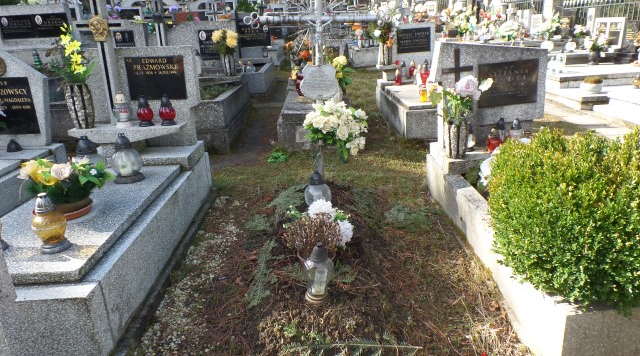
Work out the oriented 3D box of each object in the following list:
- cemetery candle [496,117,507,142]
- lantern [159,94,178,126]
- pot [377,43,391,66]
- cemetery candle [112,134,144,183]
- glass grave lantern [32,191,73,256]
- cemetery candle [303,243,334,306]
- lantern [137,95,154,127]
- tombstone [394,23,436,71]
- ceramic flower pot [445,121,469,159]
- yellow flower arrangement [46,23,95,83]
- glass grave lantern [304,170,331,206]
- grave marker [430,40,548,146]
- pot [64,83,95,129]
[{"bbox_3d":[1.303,-0.348,3.053,0.075,0.190,0.075,-3,20,0],"label":"cemetery candle"},{"bbox_3d":[-1.165,-0.510,3.236,0.130,0.230,0.130,-1,21,0],"label":"lantern"},{"bbox_3d":[1.016,-1.946,6.700,0.200,0.370,0.200,-3,17,0],"label":"pot"},{"bbox_3d":[-1.219,-0.132,2.705,0.190,0.310,0.190,-3,20,0],"label":"cemetery candle"},{"bbox_3d":[-1.261,0.210,1.991,0.157,0.280,0.157,-1,21,0],"label":"glass grave lantern"},{"bbox_3d":[-0.001,0.456,2.085,0.142,0.305,0.142,-1,21,0],"label":"cemetery candle"},{"bbox_3d":[-1.335,-0.506,3.236,0.130,0.230,0.130,-1,21,0],"label":"lantern"},{"bbox_3d":[1.399,-1.953,6.363,0.670,0.720,0.130,-4,21,-4],"label":"tombstone"},{"bbox_3d":[1.057,-0.304,3.322,0.180,0.280,0.165,-1,21,0],"label":"ceramic flower pot"},{"bbox_3d":[-1.820,-0.908,3.101,0.330,0.420,0.290,-3,17,0],"label":"yellow flower arrangement"},{"bbox_3d":[-0.018,0.094,3.080,0.185,0.270,0.185,-3,17,0],"label":"glass grave lantern"},{"bbox_3d":[1.227,-0.619,3.118,0.820,0.735,0.150,-5,21,-6],"label":"grave marker"},{"bbox_3d":[-1.613,-0.493,2.852,0.185,0.300,0.180,-3,20,0],"label":"pot"}]

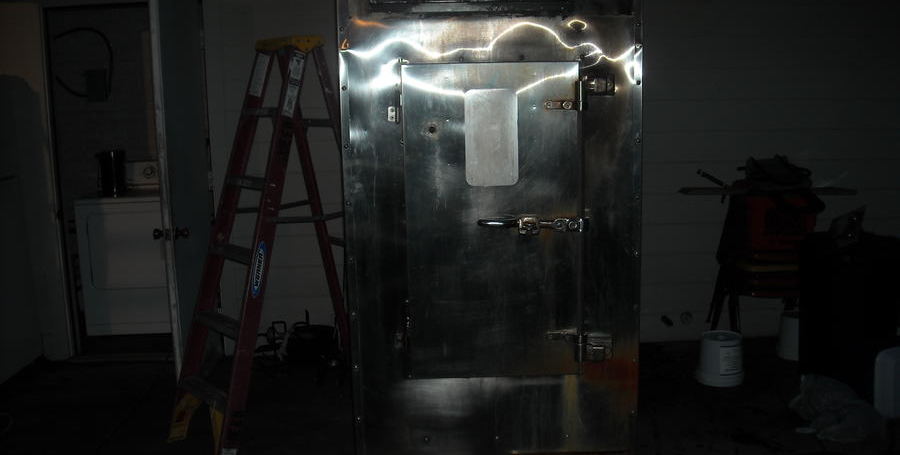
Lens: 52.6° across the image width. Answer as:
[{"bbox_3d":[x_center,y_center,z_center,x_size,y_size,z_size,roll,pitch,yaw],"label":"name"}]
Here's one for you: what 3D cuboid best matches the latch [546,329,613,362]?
[{"bbox_3d":[0.406,0.370,2.850,0.205,0.108,0.060,-1,9,-1],"label":"latch"}]

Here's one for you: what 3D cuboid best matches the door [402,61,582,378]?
[{"bbox_3d":[0.133,-0.009,2.810,0.545,0.990,0.060,-1,9,-1],"label":"door"}]

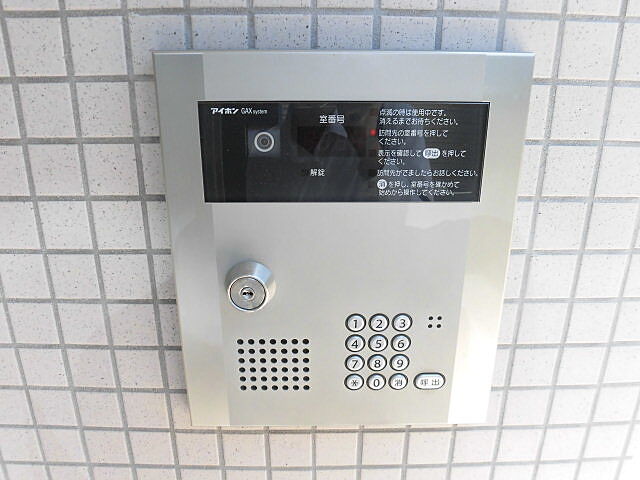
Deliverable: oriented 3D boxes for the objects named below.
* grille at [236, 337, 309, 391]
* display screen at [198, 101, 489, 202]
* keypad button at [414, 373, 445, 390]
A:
[{"bbox_3d":[-0.044,0.122,0.435,0.069,0.059,0.006,0,18,-1],"label":"grille"},{"bbox_3d":[0.020,-0.073,0.374,0.237,0.083,0.010,0,18,-1],"label":"display screen"},{"bbox_3d":[0.109,0.141,0.440,0.031,0.019,0.008,0,18,-1],"label":"keypad button"}]

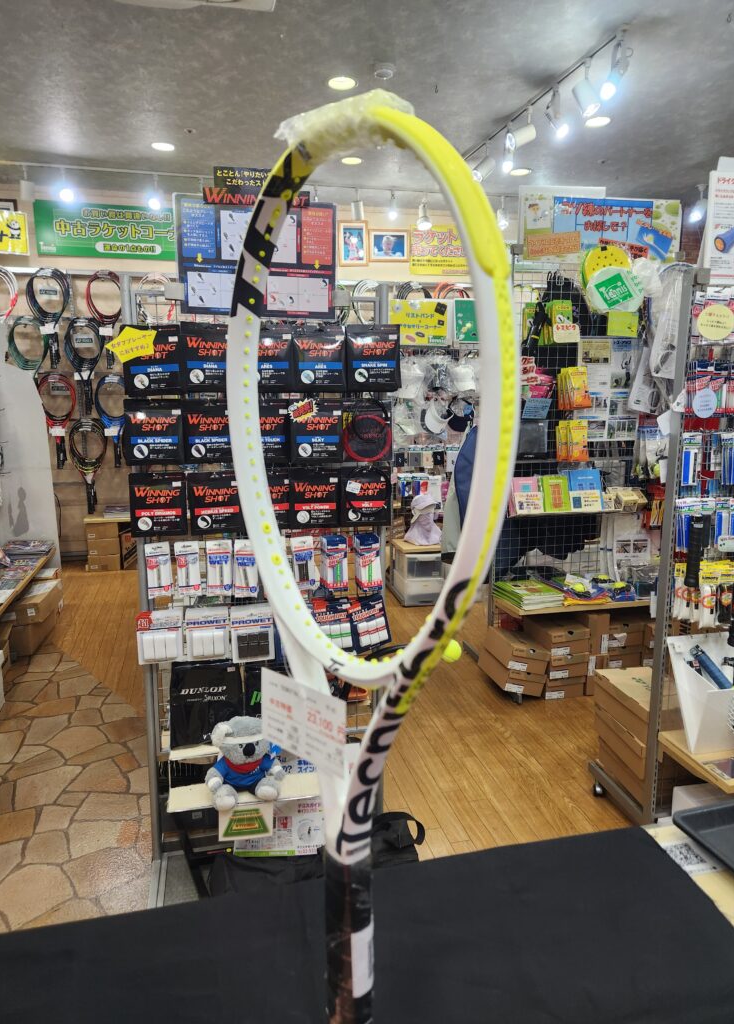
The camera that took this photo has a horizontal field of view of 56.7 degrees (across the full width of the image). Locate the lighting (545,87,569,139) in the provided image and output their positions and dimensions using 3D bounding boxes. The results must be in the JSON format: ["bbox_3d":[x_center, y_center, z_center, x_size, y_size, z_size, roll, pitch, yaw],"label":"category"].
[{"bbox_3d":[0.943,-1.977,3.367,0.080,0.195,0.100,-9,14,-41],"label":"lighting"}]

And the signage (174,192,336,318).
[{"bbox_3d":[-0.276,-0.636,1.690,0.393,0.283,0.012,-2,10,-12],"label":"signage"}]

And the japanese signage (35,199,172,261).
[{"bbox_3d":[-1.722,-1.990,4.843,1.169,0.363,0.015,-2,11,-13],"label":"japanese signage"}]

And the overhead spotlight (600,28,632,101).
[{"bbox_3d":[1.045,-1.883,2.862,0.085,0.225,0.120,10,14,44],"label":"overhead spotlight"}]

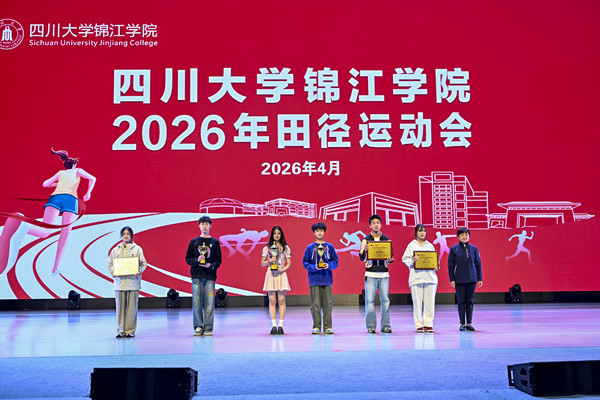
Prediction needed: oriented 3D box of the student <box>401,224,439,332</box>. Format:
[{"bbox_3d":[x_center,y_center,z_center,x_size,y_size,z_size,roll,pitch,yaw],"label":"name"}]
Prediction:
[{"bbox_3d":[1.846,1.205,10.314,0.549,1.652,0.380,0,-6,-3],"label":"student"}]

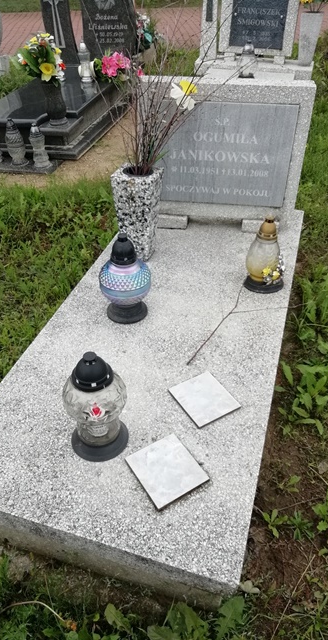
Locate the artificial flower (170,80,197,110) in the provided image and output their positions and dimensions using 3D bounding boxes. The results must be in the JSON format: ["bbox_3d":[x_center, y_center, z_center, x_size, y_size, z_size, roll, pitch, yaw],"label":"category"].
[{"bbox_3d":[0.067,-0.775,1.660,0.060,0.095,0.095,-42,52,-21],"label":"artificial flower"}]

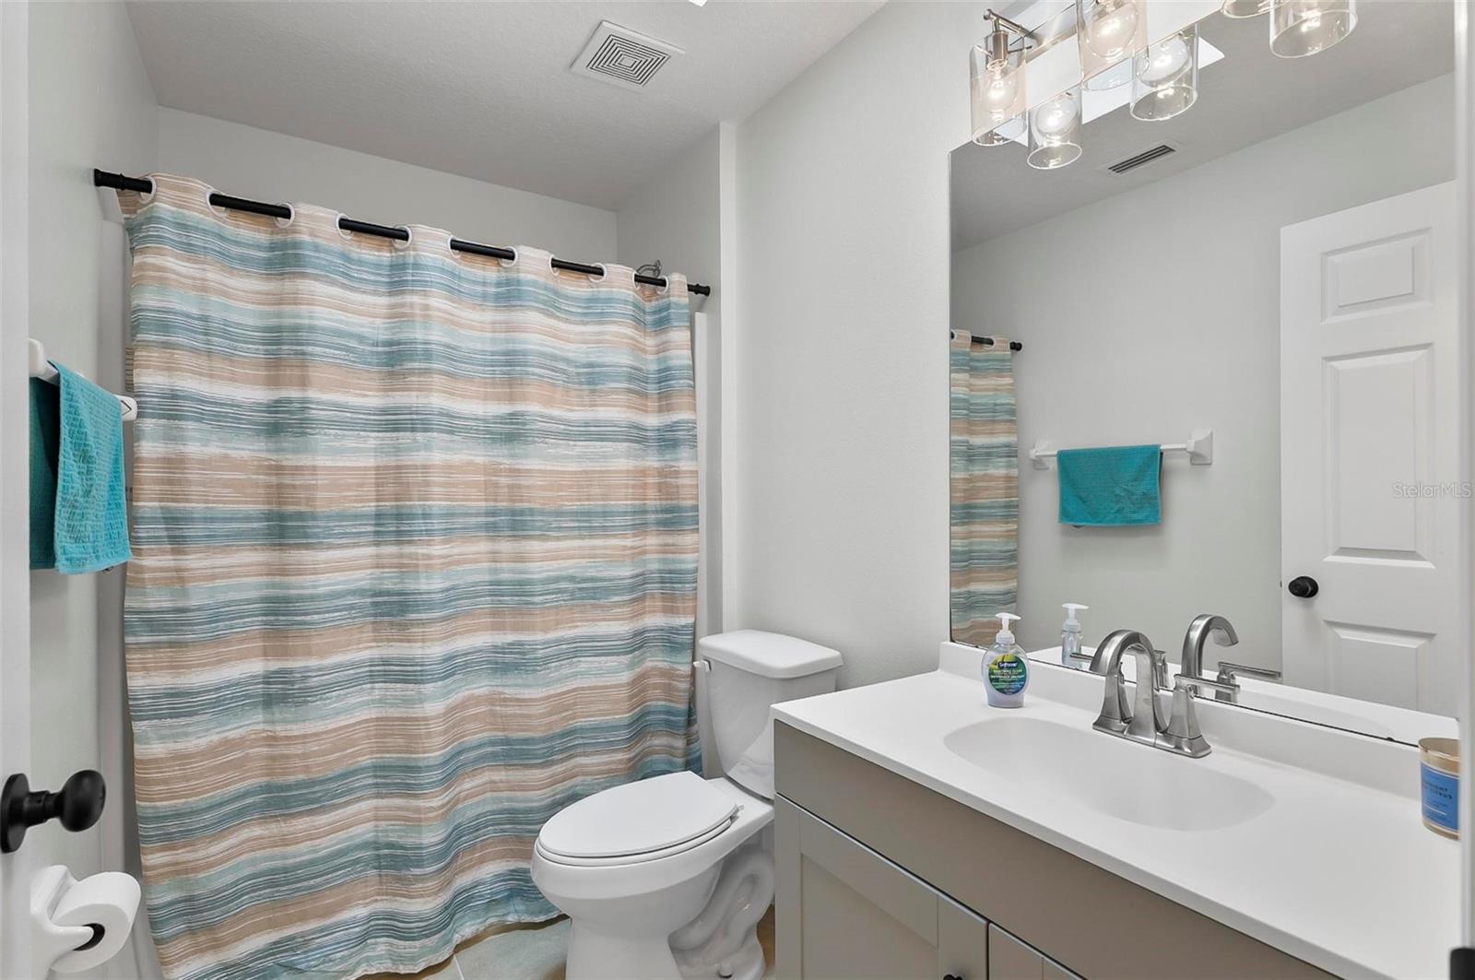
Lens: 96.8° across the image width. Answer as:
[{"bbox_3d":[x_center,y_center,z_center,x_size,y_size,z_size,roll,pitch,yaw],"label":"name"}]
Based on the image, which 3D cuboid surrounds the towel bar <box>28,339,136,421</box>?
[{"bbox_3d":[-1.048,-0.159,1.020,0.095,0.110,0.660,0,0,-33],"label":"towel bar"}]

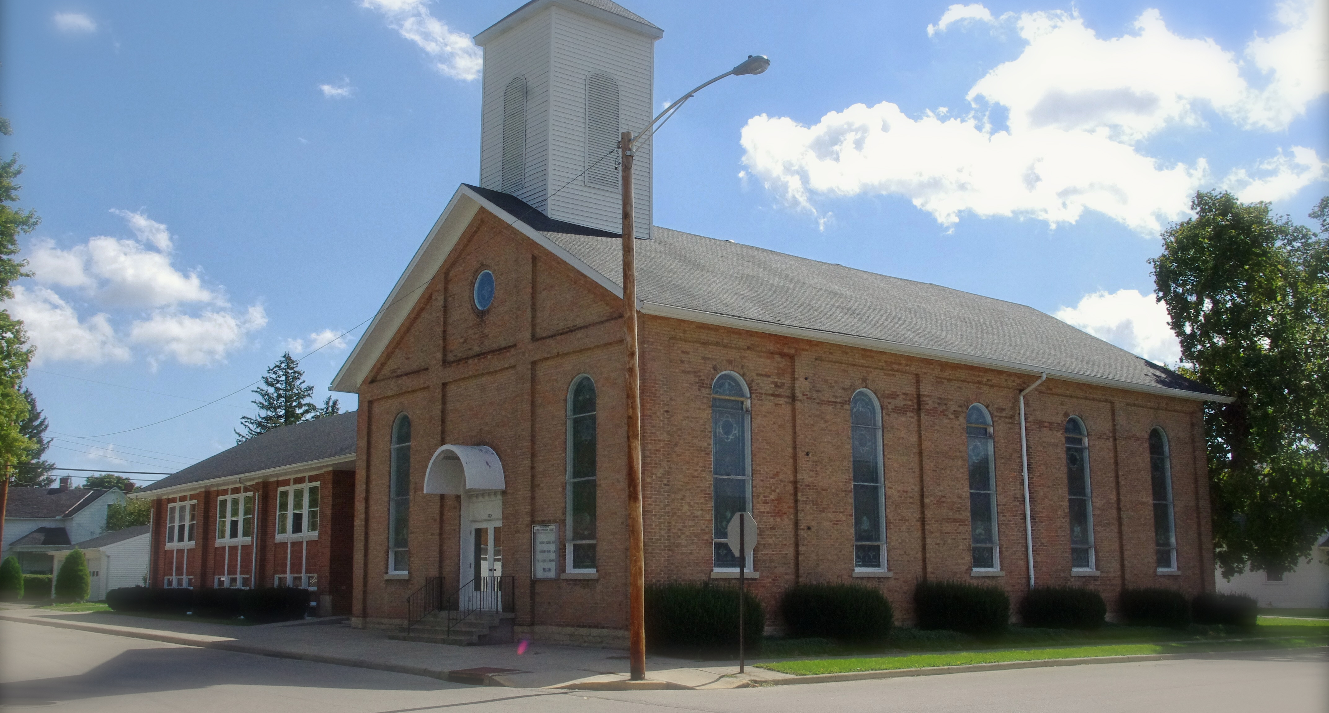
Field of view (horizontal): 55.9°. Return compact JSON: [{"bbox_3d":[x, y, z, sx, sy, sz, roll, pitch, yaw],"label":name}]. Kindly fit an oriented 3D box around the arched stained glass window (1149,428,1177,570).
[{"bbox_3d":[14.880,4.257,37.719,1.110,4.310,0.220,8,-12,-38],"label":"arched stained glass window"}]

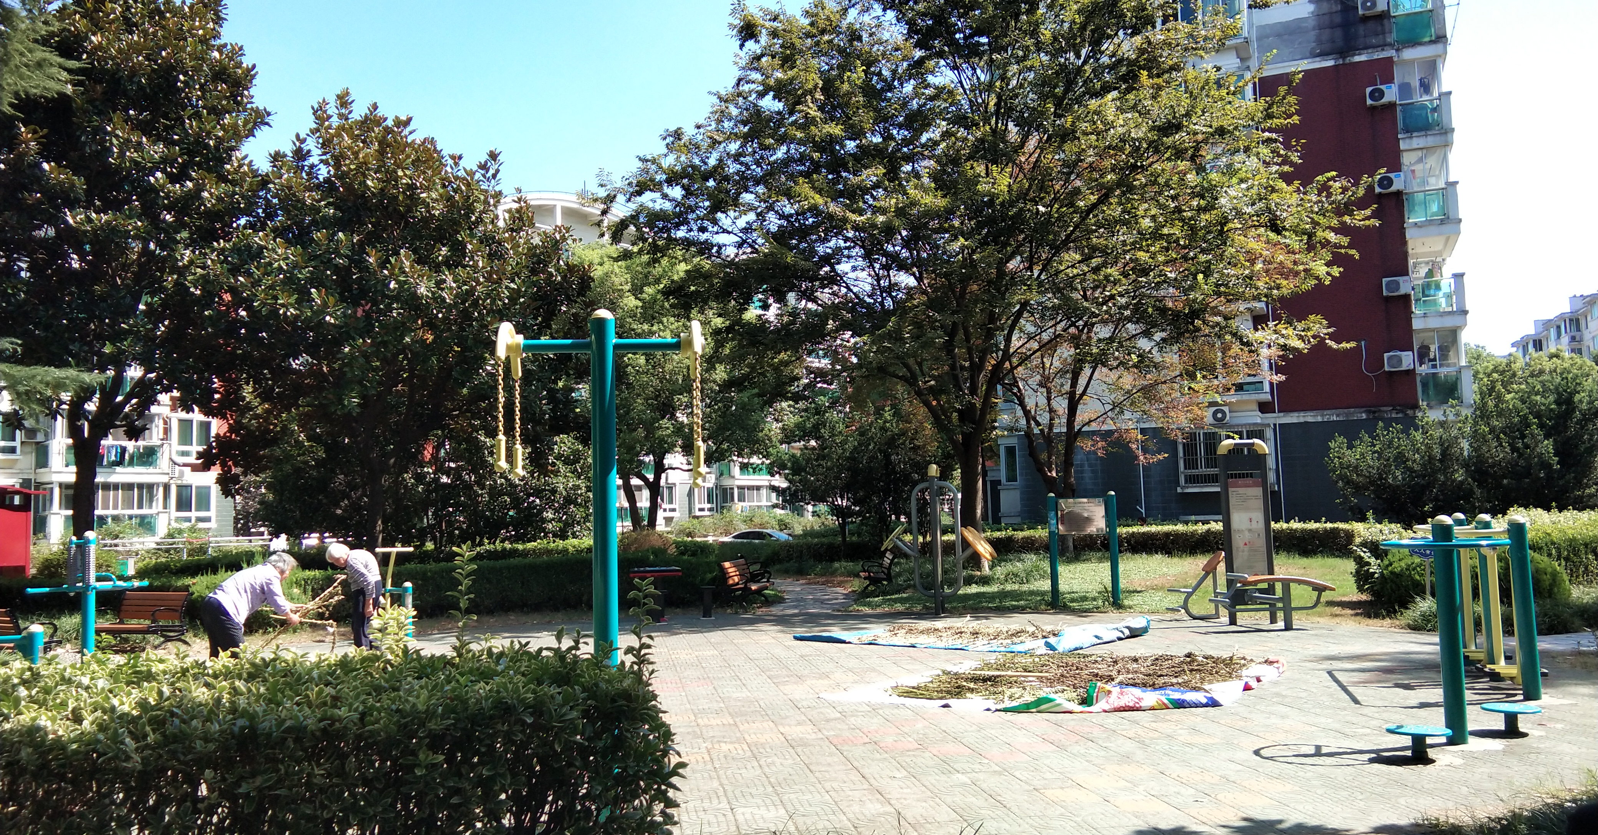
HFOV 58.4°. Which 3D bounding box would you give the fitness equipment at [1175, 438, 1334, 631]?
[{"bbox_3d":[5.212,1.324,16.436,1.500,2.100,1.600,-2,-4,0],"label":"fitness equipment"}]

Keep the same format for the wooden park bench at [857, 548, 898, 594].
[{"bbox_3d":[1.334,2.689,24.871,0.630,0.800,1.300,-1,-4,-8],"label":"wooden park bench"}]

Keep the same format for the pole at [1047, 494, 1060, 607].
[{"bbox_3d":[3.737,1.960,21.000,0.110,1.700,0.110,-1,-4,0],"label":"pole"}]

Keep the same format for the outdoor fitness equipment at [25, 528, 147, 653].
[{"bbox_3d":[-6.288,1.757,12.624,1.050,1.500,0.750,1,-5,-35],"label":"outdoor fitness equipment"}]

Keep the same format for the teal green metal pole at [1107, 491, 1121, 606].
[{"bbox_3d":[4.635,1.933,21.000,0.110,1.700,0.110,-1,-4,0],"label":"teal green metal pole"}]

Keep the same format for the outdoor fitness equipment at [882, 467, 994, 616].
[{"bbox_3d":[1.920,1.695,19.826,1.500,2.050,0.900,-3,-4,10],"label":"outdoor fitness equipment"}]

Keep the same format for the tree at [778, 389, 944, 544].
[{"bbox_3d":[1.558,1.525,37.200,4.400,4.750,4.200,-1,-4,0],"label":"tree"}]

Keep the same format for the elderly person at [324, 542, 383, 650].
[{"bbox_3d":[-4.921,1.999,15.800,0.640,1.270,0.440,-1,-4,-9],"label":"elderly person"}]

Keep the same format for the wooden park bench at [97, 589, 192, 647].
[{"bbox_3d":[-8.117,2.512,17.588,1.300,0.800,0.630,-4,-4,27],"label":"wooden park bench"}]

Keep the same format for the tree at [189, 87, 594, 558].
[{"bbox_3d":[-7.445,-1.342,26.300,7.000,9.200,6.600,-1,-4,0],"label":"tree"}]

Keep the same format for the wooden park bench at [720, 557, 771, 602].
[{"bbox_3d":[-0.897,2.766,24.200,0.630,0.770,1.450,-2,-4,13],"label":"wooden park bench"}]

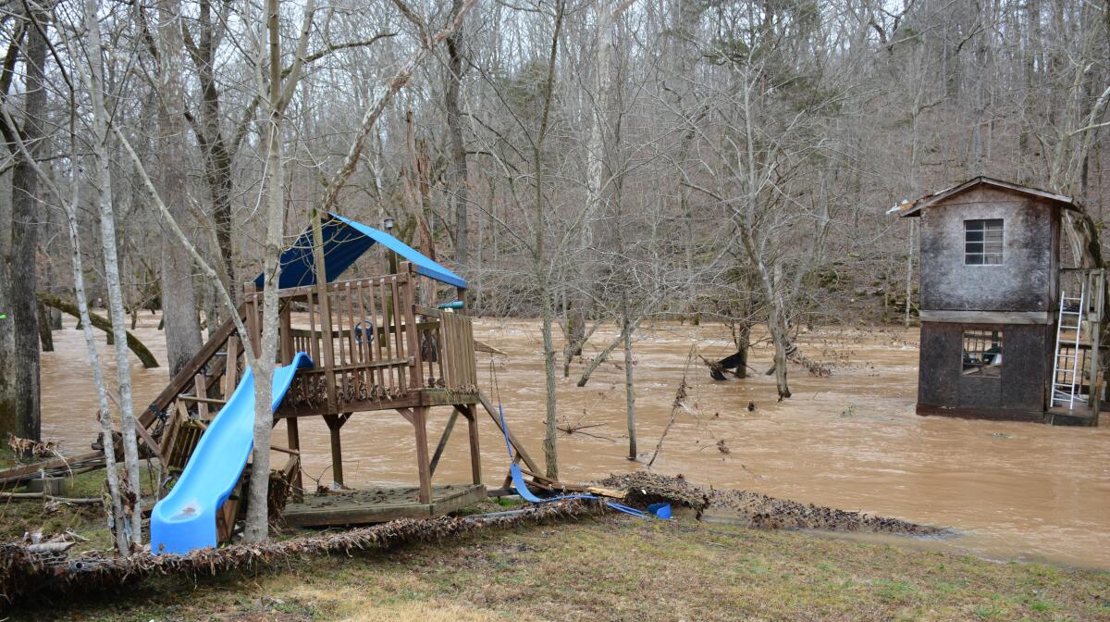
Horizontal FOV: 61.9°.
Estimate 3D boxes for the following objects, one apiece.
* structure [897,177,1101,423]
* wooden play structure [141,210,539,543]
[{"bbox_3d":[9.640,-0.191,19.837,3.720,5.180,3.000,1,2,34],"label":"structure"},{"bbox_3d":[-2.209,0.508,9.874,2.450,3.400,4.000,-3,-2,14],"label":"wooden play structure"}]

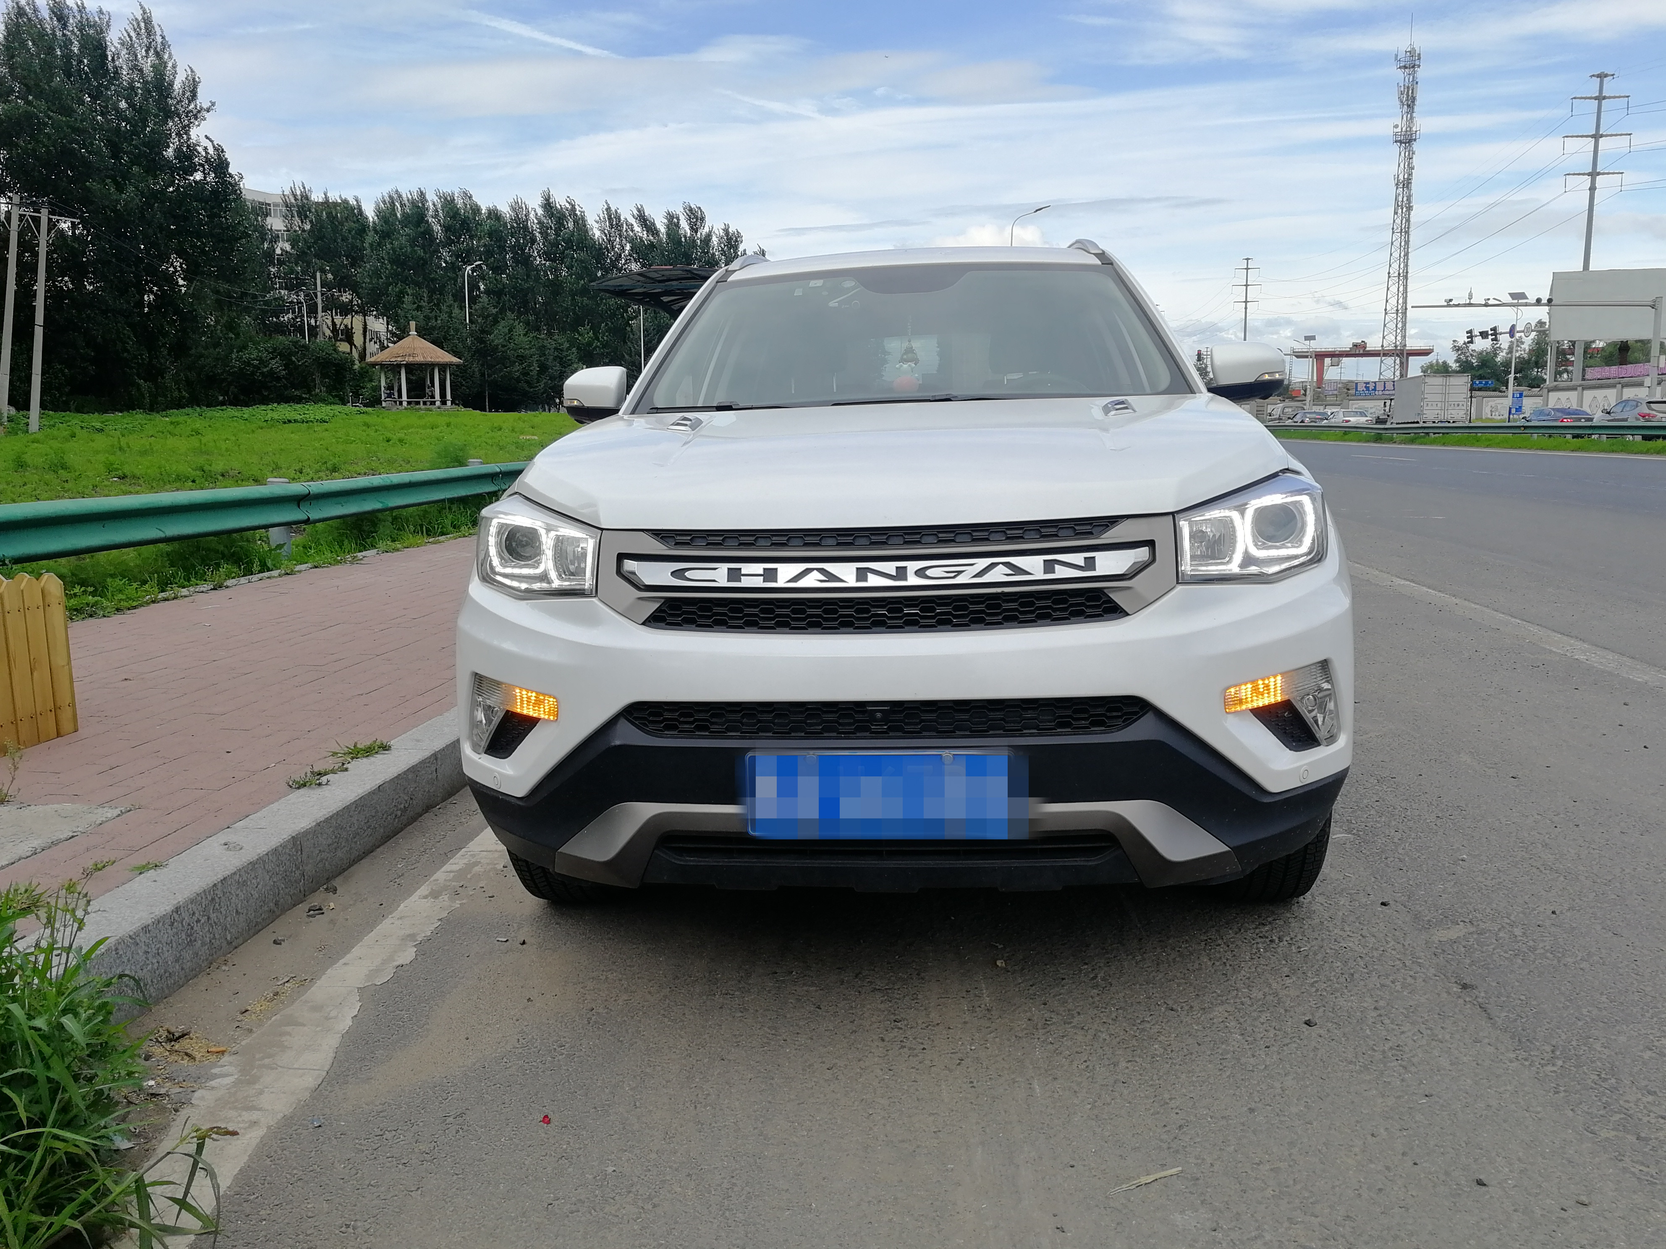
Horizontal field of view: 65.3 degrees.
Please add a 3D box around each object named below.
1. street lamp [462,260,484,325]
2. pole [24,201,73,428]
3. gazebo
[{"bbox_3d":[-23.111,-18.449,83.151,1.250,9.206,0.320,0,9,0],"label":"street lamp"},{"bbox_3d":[-23.531,-9.148,39.057,1.100,6.700,0.400,6,9,-1],"label":"pole"},{"bbox_3d":[-25.010,-15.444,77.547,5.611,5.032,5.611,-3,9,-17],"label":"gazebo"}]

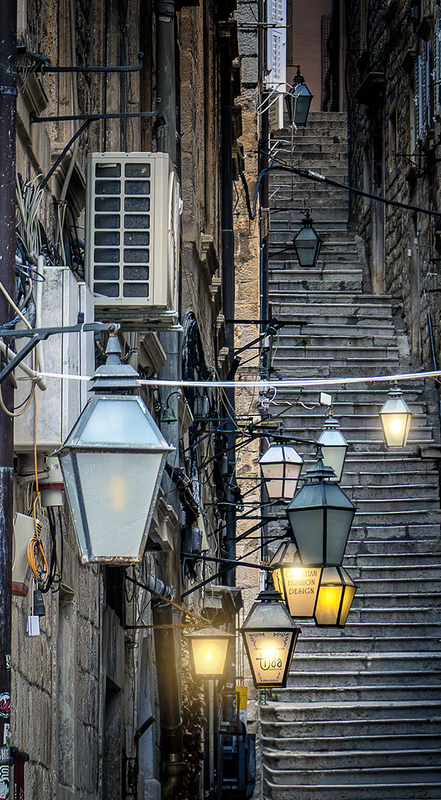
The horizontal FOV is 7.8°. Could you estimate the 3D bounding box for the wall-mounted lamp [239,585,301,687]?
[{"bbox_3d":[0.416,1.951,26.800,0.450,0.910,0.450,-1,-6,7],"label":"wall-mounted lamp"}]

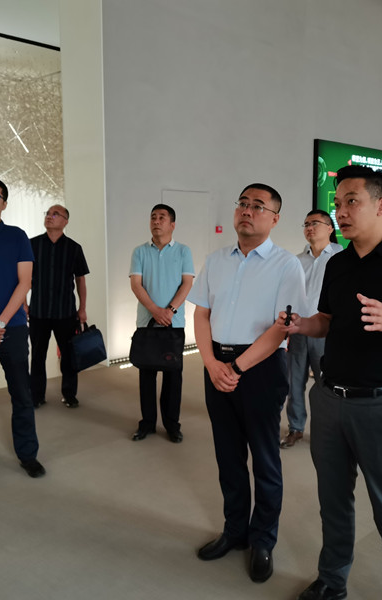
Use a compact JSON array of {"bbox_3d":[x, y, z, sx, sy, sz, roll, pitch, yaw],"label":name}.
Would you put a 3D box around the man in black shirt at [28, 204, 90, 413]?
[{"bbox_3d":[-1.183,0.053,5.211,0.523,1.721,0.362,2,7,17],"label":"man in black shirt"}]

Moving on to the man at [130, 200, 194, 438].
[{"bbox_3d":[-0.228,0.164,4.354,0.493,1.711,0.362,1,7,6],"label":"man"}]

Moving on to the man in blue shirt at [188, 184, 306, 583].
[{"bbox_3d":[0.261,0.352,2.729,0.533,1.741,0.403,4,8,30],"label":"man in blue shirt"}]

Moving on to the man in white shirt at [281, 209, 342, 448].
[{"bbox_3d":[0.887,0.172,4.360,0.513,1.691,0.362,3,8,26],"label":"man in white shirt"}]

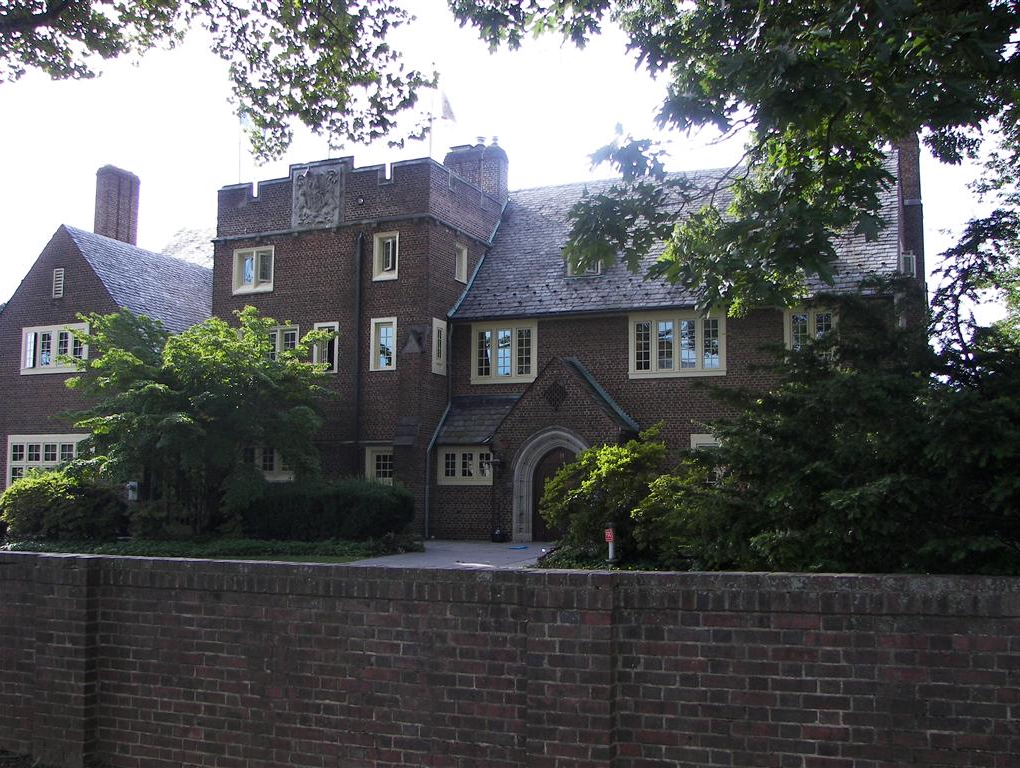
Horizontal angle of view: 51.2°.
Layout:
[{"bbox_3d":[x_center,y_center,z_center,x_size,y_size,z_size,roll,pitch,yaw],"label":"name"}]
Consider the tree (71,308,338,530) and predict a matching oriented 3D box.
[{"bbox_3d":[-7.615,0.964,26.500,6.326,5.771,5.693,2,-6,-16],"label":"tree"}]

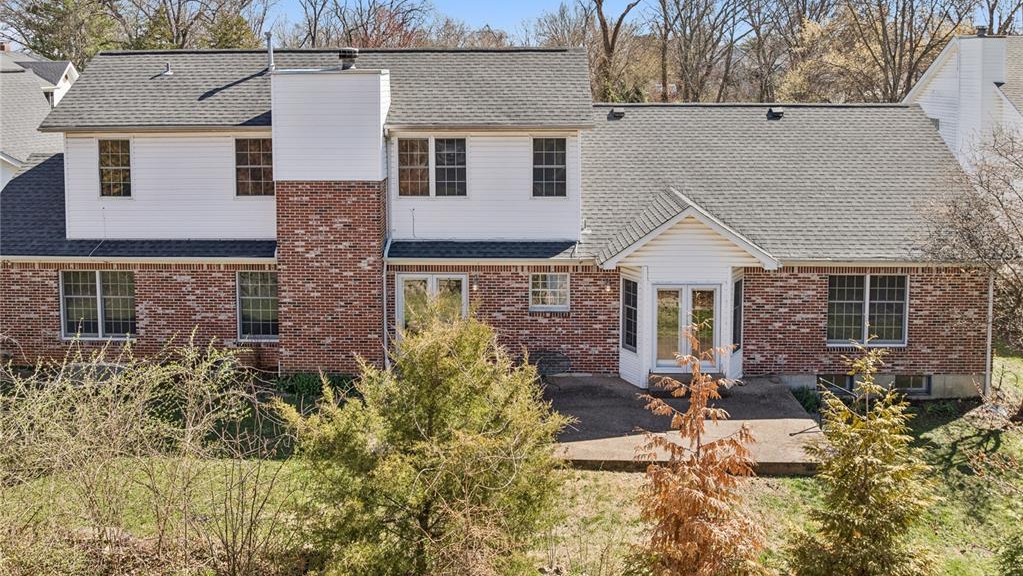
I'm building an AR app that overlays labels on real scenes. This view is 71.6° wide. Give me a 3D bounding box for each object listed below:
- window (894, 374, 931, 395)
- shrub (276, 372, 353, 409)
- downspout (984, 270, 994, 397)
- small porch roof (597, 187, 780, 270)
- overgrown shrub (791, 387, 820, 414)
[{"bbox_3d":[9.362,2.265,16.550,0.850,0.500,0.120,0,11,0],"label":"window"},{"bbox_3d":[-4.341,2.270,15.700,1.750,0.600,0.850,0,11,0],"label":"shrub"},{"bbox_3d":[11.126,1.059,16.500,0.110,3.000,0.110,0,11,0],"label":"downspout"},{"bbox_3d":[4.000,-1.330,16.750,4.100,1.450,1.950,0,11,0],"label":"small porch roof"},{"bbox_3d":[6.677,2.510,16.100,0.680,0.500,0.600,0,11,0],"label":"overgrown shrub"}]

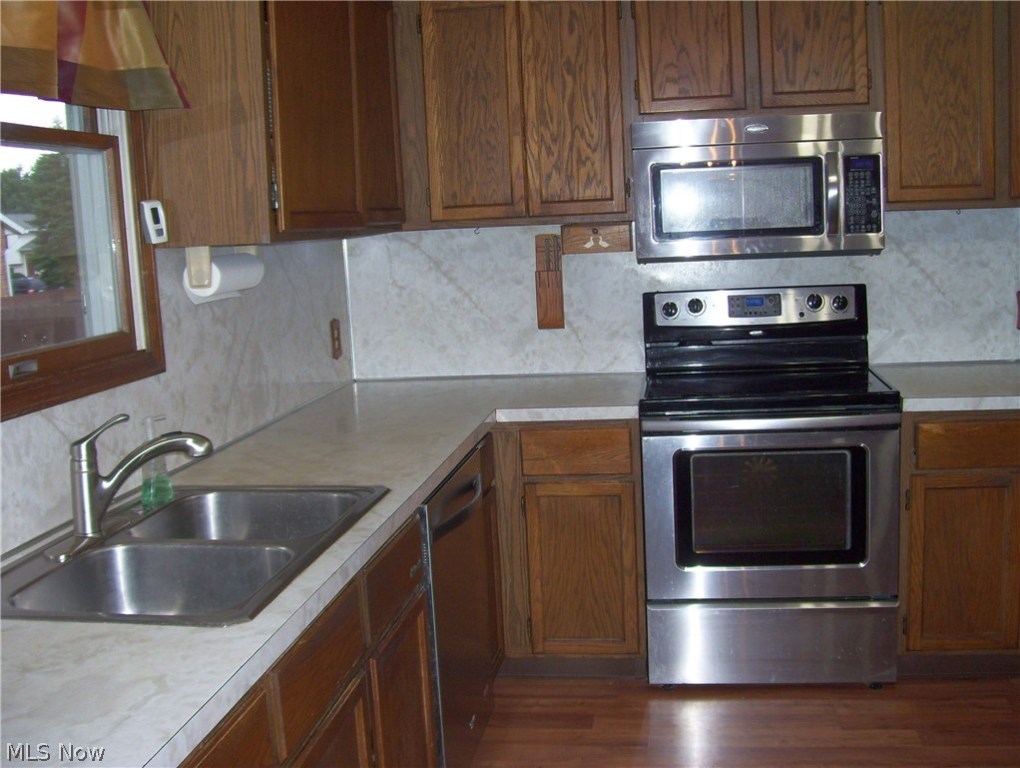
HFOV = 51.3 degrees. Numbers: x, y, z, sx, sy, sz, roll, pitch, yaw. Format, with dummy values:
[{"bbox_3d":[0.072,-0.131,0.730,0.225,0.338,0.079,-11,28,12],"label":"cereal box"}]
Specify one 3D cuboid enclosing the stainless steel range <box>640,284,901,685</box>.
[{"bbox_3d":[0.824,0.302,3.470,0.759,1.200,0.660,-2,8,9],"label":"stainless steel range"}]

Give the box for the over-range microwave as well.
[{"bbox_3d":[0.793,-0.631,3.466,0.759,0.431,0.410,-2,8,9],"label":"over-range microwave"}]

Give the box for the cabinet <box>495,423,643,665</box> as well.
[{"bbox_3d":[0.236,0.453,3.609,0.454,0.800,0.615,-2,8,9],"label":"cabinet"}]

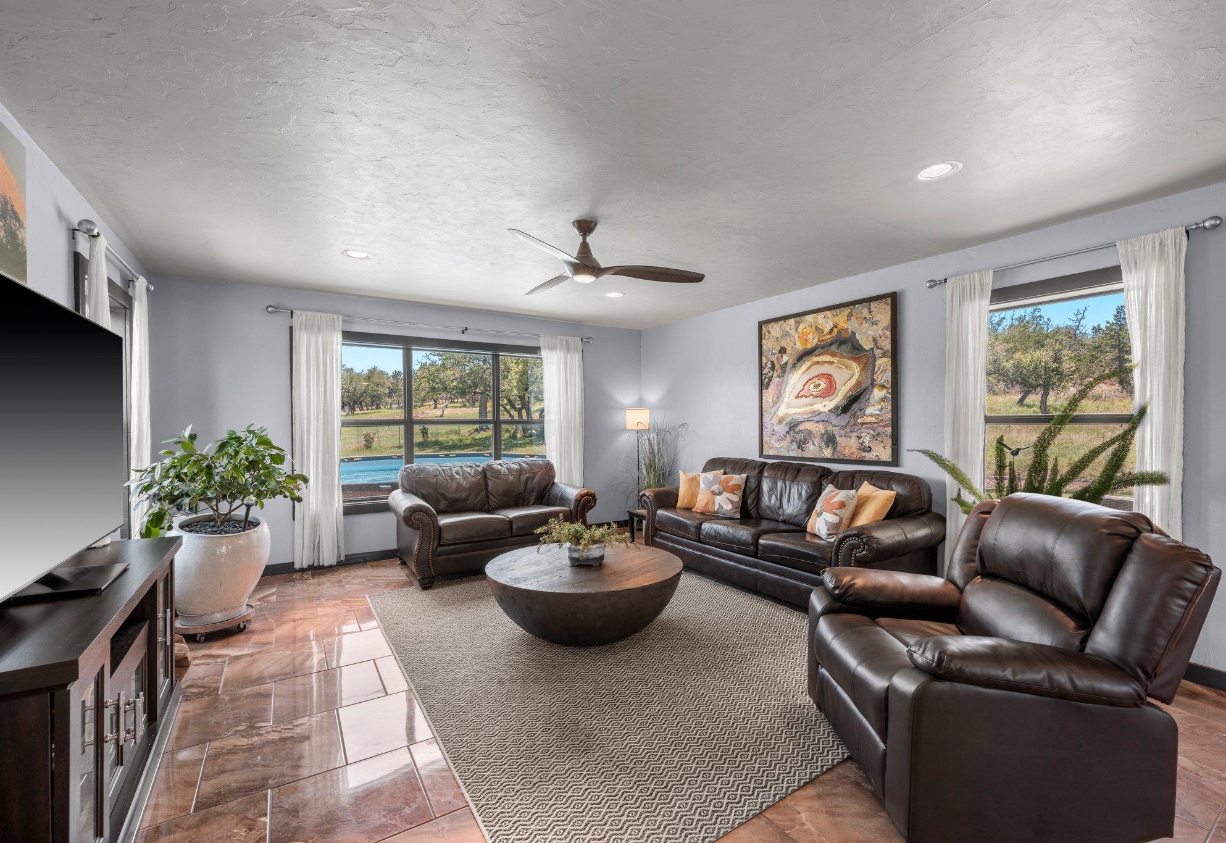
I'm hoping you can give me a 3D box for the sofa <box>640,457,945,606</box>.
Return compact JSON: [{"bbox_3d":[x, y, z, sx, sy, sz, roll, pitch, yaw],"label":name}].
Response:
[{"bbox_3d":[1.242,0.826,4.049,0.870,0.955,2.290,0,0,-34],"label":"sofa"}]

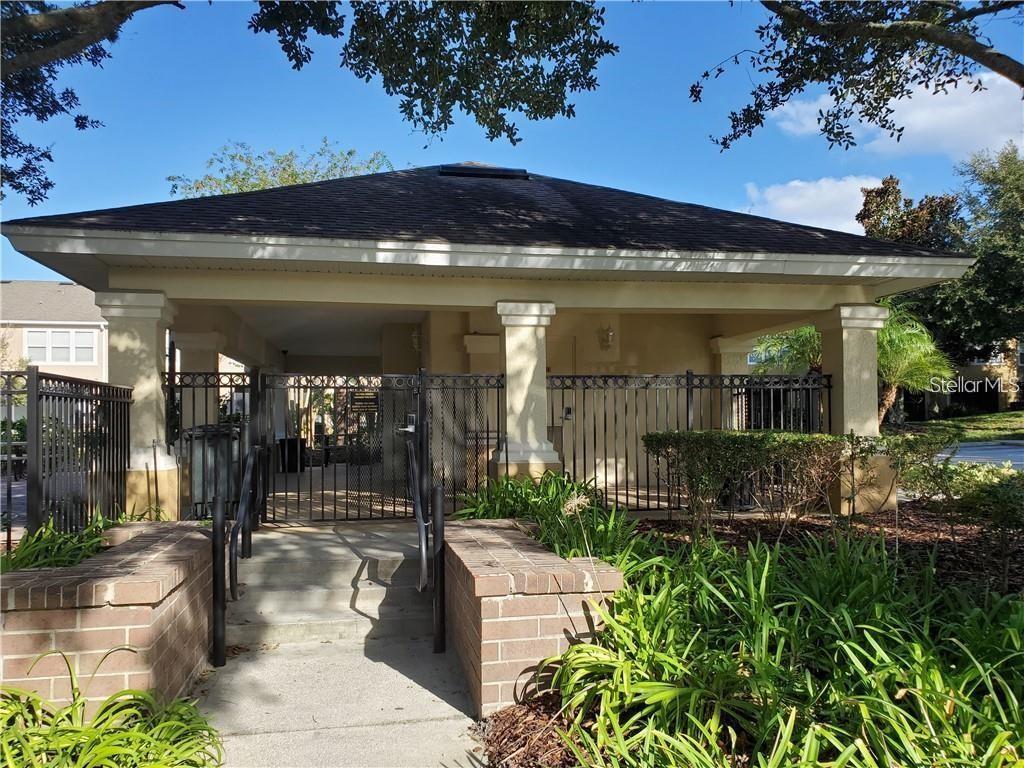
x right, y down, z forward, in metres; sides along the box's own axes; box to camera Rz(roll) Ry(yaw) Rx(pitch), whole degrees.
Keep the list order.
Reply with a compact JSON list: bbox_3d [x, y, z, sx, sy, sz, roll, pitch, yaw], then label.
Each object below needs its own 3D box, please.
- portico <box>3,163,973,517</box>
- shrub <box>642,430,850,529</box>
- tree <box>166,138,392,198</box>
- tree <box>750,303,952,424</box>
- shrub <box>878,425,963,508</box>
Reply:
[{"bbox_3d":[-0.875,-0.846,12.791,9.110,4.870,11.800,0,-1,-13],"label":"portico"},{"bbox_3d":[2.296,0.961,7.417,2.100,0.970,0.800,0,-1,-13],"label":"shrub"},{"bbox_3d":[-7.258,-2.866,24.006,8.000,9.570,7.500,0,-1,-13],"label":"tree"},{"bbox_3d":[5.313,0.139,11.999,2.750,2.840,2.450,0,-1,-13],"label":"tree"},{"bbox_3d":[4.292,0.879,8.100,0.850,0.900,0.780,0,-1,-13],"label":"shrub"}]

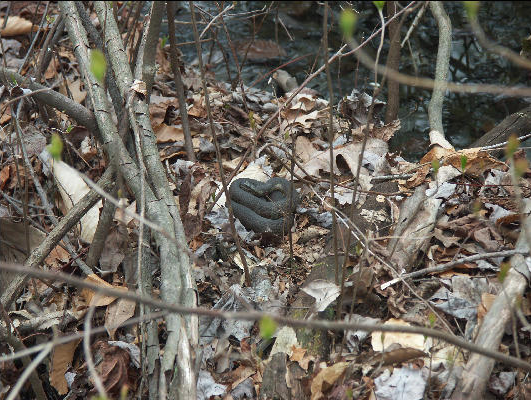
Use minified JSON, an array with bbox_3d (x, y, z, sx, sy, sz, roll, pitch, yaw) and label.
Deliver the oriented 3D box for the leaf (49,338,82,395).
[{"bbox_3d":[-0.294,0.245,4.500,0.047,0.081,0.030,0,17,0],"label":"leaf"}]

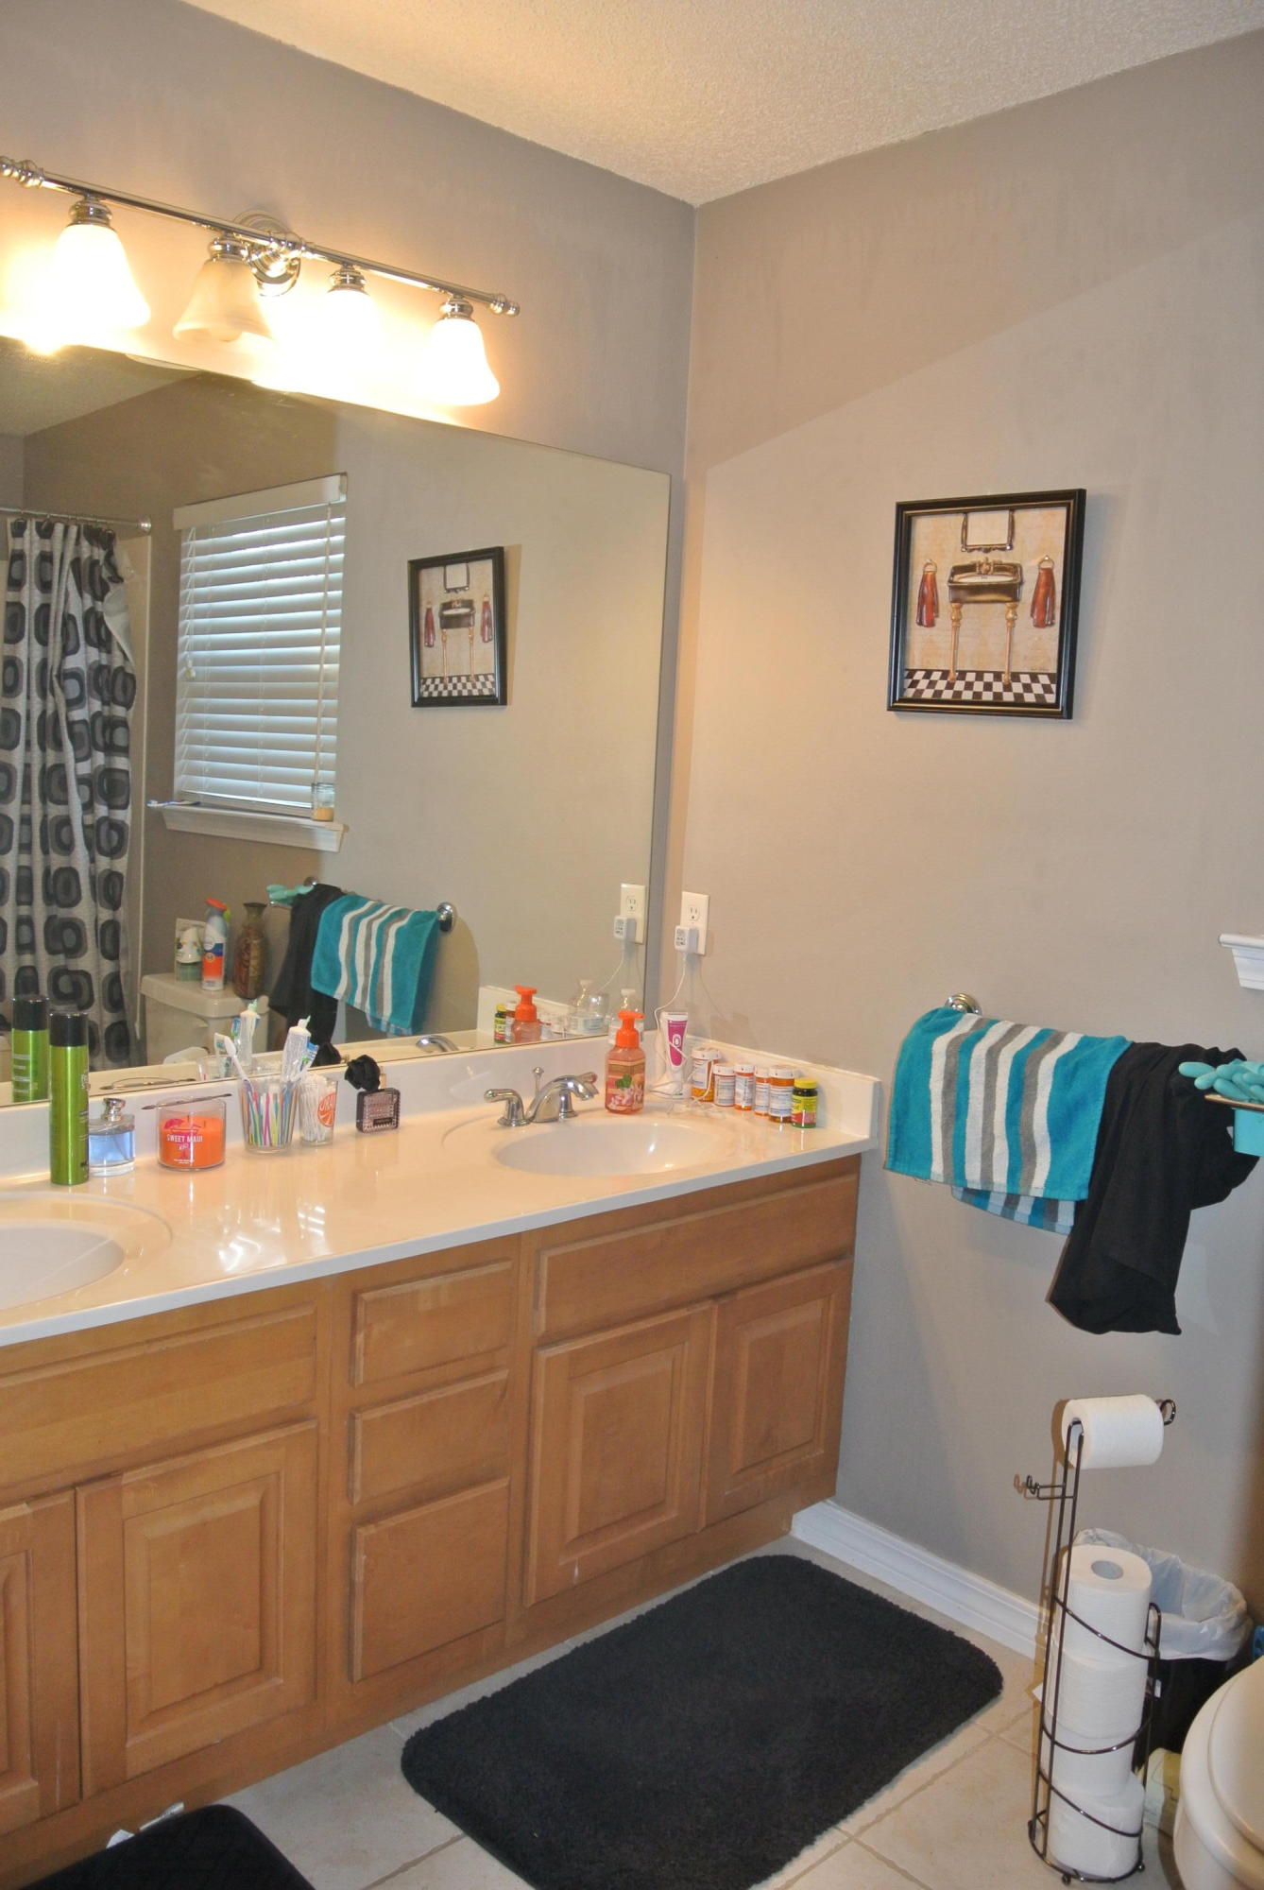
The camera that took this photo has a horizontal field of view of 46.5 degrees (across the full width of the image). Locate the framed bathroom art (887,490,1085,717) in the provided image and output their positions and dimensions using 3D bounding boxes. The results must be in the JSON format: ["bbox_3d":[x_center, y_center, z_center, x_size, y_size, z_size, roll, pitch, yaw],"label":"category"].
[{"bbox_3d":[0.554,-0.534,2.333,0.023,0.338,0.338,-4,10,-43],"label":"framed bathroom art"}]

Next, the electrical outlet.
[{"bbox_3d":[0.121,-0.041,2.850,0.012,0.115,0.073,-4,10,-43],"label":"electrical outlet"}]

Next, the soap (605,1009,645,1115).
[{"bbox_3d":[-0.004,0.215,2.669,0.065,0.177,0.072,-4,10,-43],"label":"soap"}]

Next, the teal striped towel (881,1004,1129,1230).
[{"bbox_3d":[0.571,0.270,2.270,0.105,0.300,0.375,-4,10,-43],"label":"teal striped towel"}]

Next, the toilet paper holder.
[{"bbox_3d":[0.612,0.905,1.931,0.197,0.620,0.145,1,8,-15],"label":"toilet paper holder"}]

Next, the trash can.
[{"bbox_3d":[0.741,1.055,2.124,0.180,0.285,0.250,-4,10,-43],"label":"trash can"}]

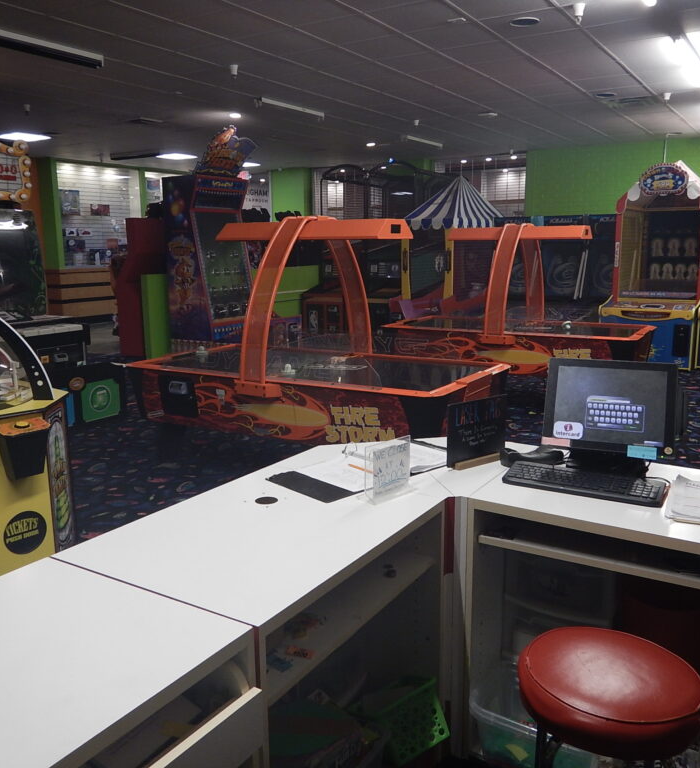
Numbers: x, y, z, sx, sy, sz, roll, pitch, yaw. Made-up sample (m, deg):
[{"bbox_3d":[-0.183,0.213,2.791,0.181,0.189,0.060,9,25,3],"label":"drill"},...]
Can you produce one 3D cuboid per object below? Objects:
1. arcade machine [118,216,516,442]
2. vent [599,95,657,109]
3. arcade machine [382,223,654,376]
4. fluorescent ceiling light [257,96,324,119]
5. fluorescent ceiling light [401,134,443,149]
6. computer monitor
[{"bbox_3d":[-0.271,-0.271,5.114,2.520,1.830,1.320,6,13,31],"label":"arcade machine"},{"bbox_3d":[3.292,-3.276,8.291,0.600,0.060,0.550,6,13,32],"label":"vent"},{"bbox_3d":[1.733,-0.744,7.418,2.520,1.840,1.320,6,13,31],"label":"arcade machine"},{"bbox_3d":[-0.689,-3.209,8.325,0.110,0.100,1.210,7,13,32],"label":"fluorescent ceiling light"},{"bbox_3d":[1.141,-3.721,10.992,0.130,0.100,1.260,6,13,32],"label":"fluorescent ceiling light"},{"bbox_3d":[0.792,0.101,2.160,0.380,0.355,0.240,3,11,19],"label":"computer monitor"}]

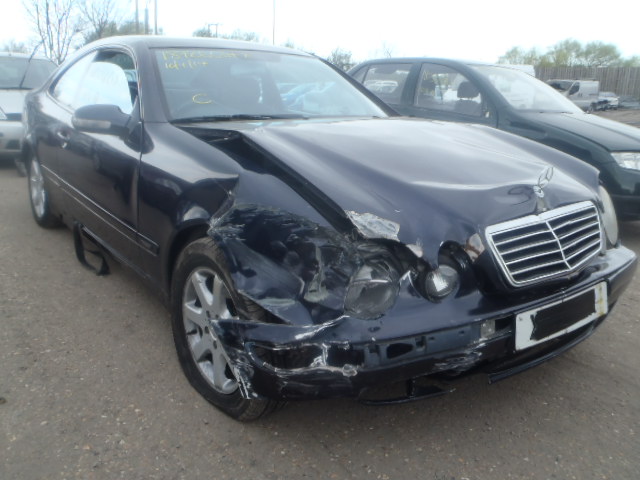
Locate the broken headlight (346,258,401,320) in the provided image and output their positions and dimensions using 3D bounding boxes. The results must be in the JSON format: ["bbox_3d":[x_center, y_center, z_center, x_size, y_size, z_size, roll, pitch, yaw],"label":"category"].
[{"bbox_3d":[0.148,0.136,1.453,0.195,0.190,0.140,-8,15,-28],"label":"broken headlight"}]

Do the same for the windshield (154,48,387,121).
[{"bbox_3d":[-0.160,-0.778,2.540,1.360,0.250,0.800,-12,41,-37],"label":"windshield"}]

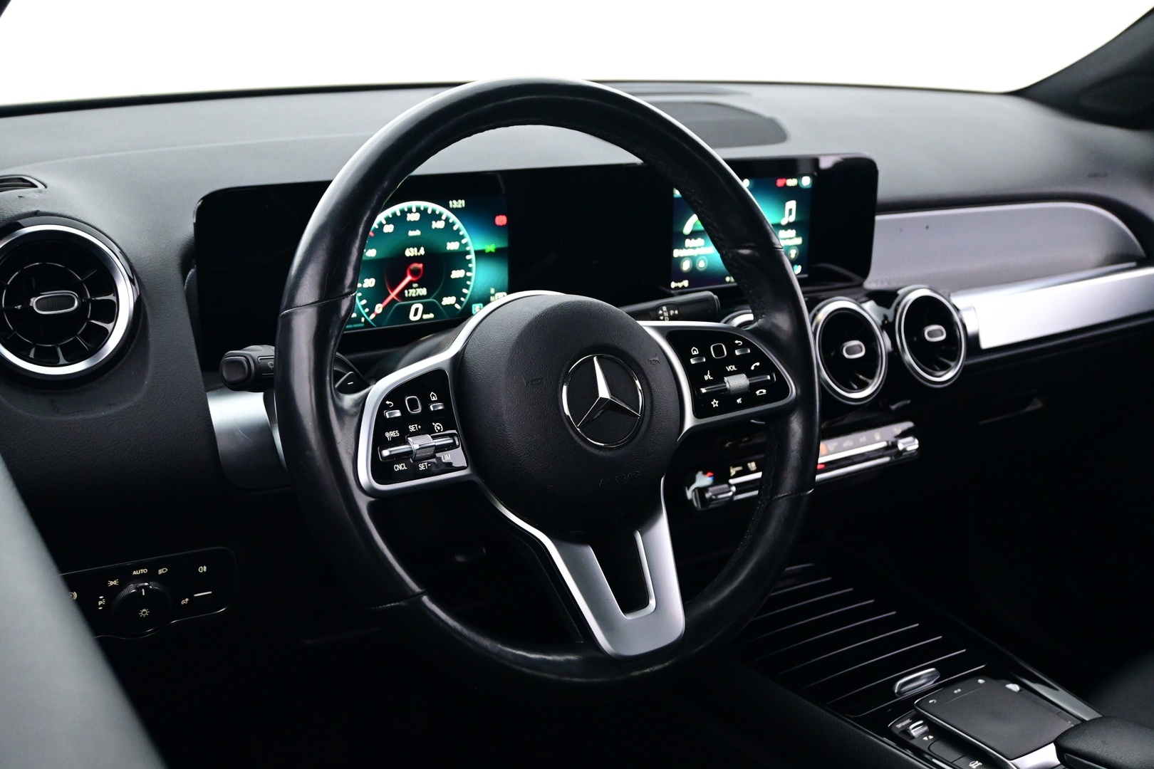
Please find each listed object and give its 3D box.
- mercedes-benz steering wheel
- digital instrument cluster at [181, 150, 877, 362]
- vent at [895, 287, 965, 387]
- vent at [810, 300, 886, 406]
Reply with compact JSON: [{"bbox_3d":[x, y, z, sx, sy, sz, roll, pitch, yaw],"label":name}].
[{"bbox_3d":[-0.003,0.001,0.753,0.374,0.374,0.095,-9,-1,-33],"label":"mercedes-benz steering wheel"},{"bbox_3d":[0.003,-0.116,1.009,0.635,0.120,0.038,-9,18,-33],"label":"digital instrument cluster"},{"bbox_3d":[0.313,-0.043,1.133,0.090,0.090,0.040,-11,-2,-36],"label":"vent"},{"bbox_3d":[0.226,-0.028,1.076,0.090,0.090,0.040,-11,-2,-36],"label":"vent"}]

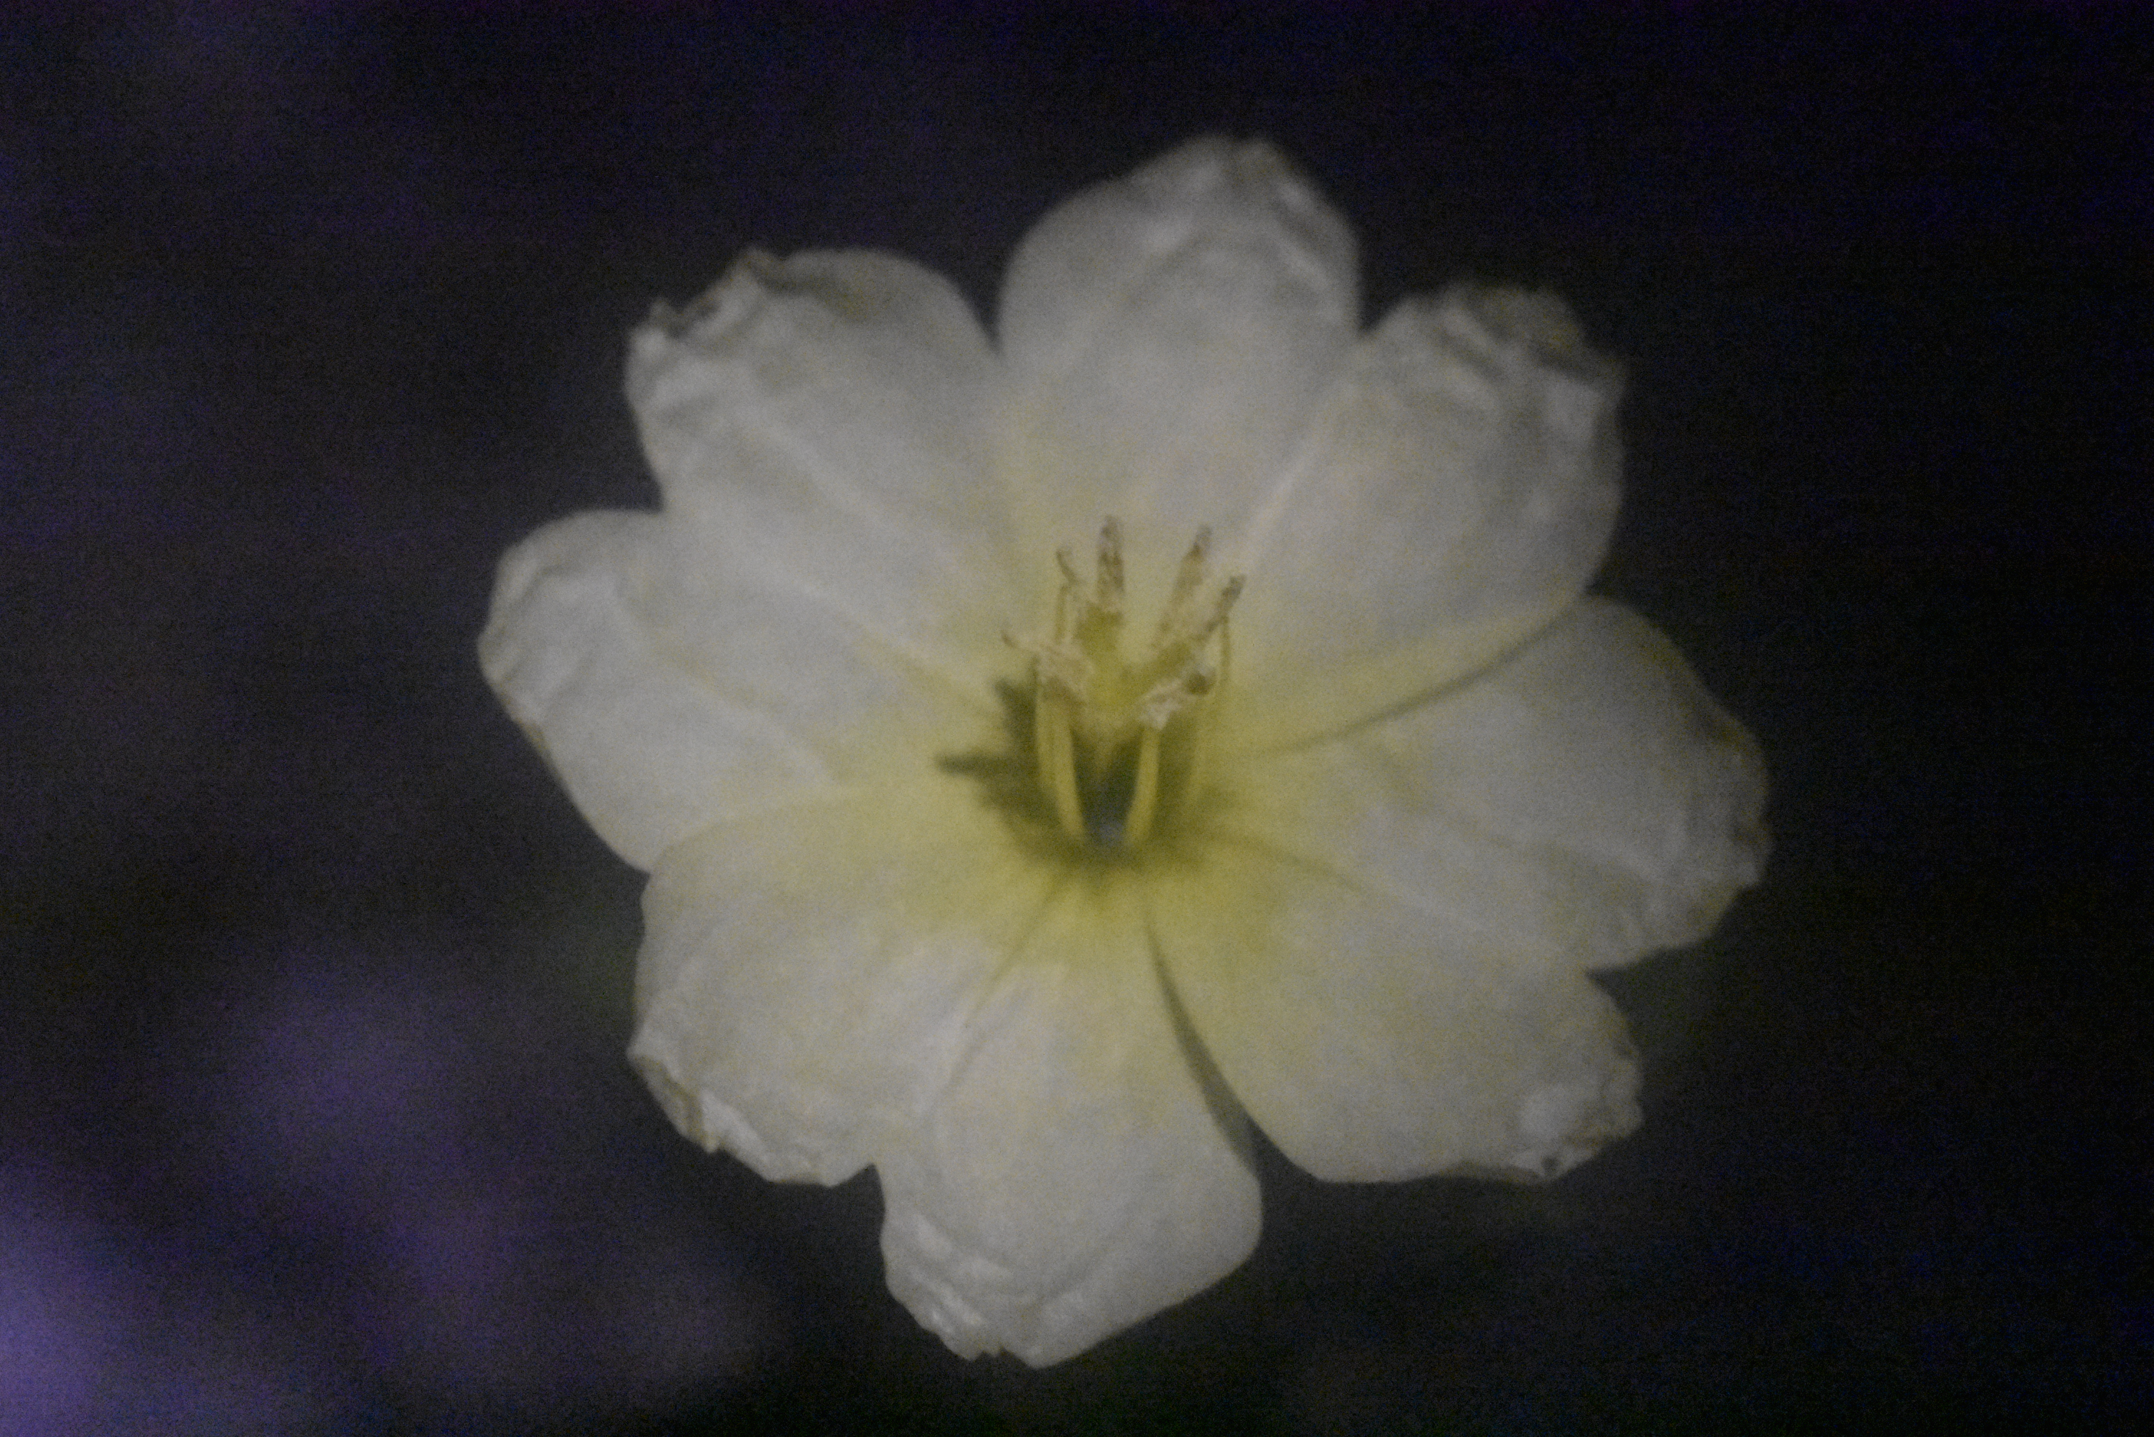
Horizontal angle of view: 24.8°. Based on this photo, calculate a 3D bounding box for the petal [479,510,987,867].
[{"bbox_3d":[-0.014,0.000,0.196,0.021,0.004,0.015,21,64,-6],"label":"petal"}]

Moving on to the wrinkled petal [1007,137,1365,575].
[{"bbox_3d":[0.004,-0.015,0.204,0.015,0.004,0.019,9,76,2],"label":"wrinkled petal"}]

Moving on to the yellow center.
[{"bbox_3d":[0.001,0.000,0.192,0.009,0.015,0.009,1,63,-2],"label":"yellow center"}]

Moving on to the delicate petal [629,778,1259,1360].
[{"bbox_3d":[-0.005,0.013,0.191,0.029,0.006,0.023,28,52,12],"label":"delicate petal"}]

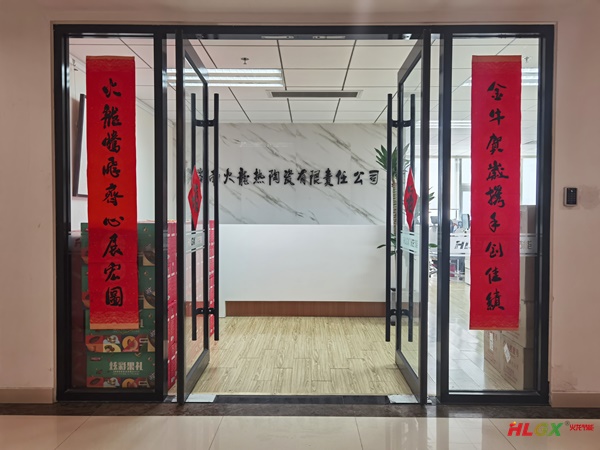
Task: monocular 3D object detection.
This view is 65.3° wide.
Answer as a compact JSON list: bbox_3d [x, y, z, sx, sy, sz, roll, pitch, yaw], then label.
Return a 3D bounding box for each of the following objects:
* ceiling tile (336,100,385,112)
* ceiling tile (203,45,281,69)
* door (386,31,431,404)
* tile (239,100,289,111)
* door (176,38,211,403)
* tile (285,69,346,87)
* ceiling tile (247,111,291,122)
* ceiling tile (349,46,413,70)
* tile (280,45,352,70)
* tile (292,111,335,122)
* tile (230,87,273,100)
[{"bbox_3d":[0.772,-1.469,5.758,0.600,0.025,0.600,0,1,1],"label":"ceiling tile"},{"bbox_3d":[-0.461,-1.431,3.993,0.600,0.025,0.600,0,1,1],"label":"ceiling tile"},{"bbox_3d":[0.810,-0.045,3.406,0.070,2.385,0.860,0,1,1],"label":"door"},{"bbox_3d":[-0.428,-1.475,5.780,0.600,0.025,0.600,0,1,1],"label":"tile"},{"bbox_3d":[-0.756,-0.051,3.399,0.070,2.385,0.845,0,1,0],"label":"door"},{"bbox_3d":[0.145,-1.456,4.612,0.600,0.020,0.595,0,1,1],"label":"tile"},{"bbox_3d":[-0.427,-1.504,6.406,0.600,0.020,0.595,0,1,1],"label":"ceiling tile"},{"bbox_3d":[0.738,-1.437,4.008,0.600,0.020,0.595,0,1,1],"label":"ceiling tile"},{"bbox_3d":[0.135,-1.441,4.018,0.600,0.020,0.595,0,1,1],"label":"tile"},{"bbox_3d":[0.176,-1.500,6.396,0.600,0.020,0.595,0,1,1],"label":"tile"},{"bbox_3d":[-0.459,-1.460,5.185,0.560,0.025,0.600,0,1,1],"label":"tile"}]

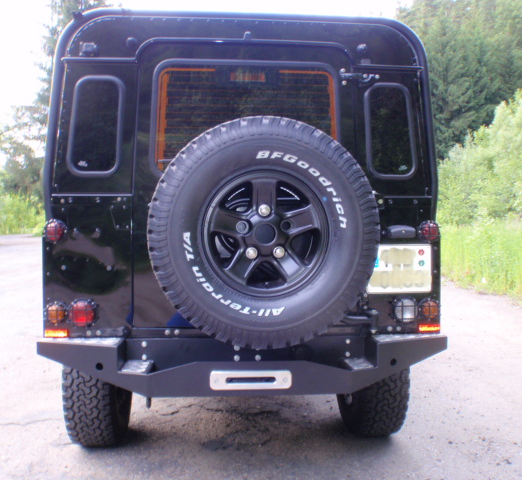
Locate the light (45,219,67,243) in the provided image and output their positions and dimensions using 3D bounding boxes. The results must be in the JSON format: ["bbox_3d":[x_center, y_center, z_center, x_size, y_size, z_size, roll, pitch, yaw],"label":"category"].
[{"bbox_3d":[-0.809,-0.036,2.045,0.087,0.097,0.060,0,2,-4],"label":"light"}]

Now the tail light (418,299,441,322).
[{"bbox_3d":[0.681,0.285,2.100,0.086,0.091,0.055,0,0,-5],"label":"tail light"}]

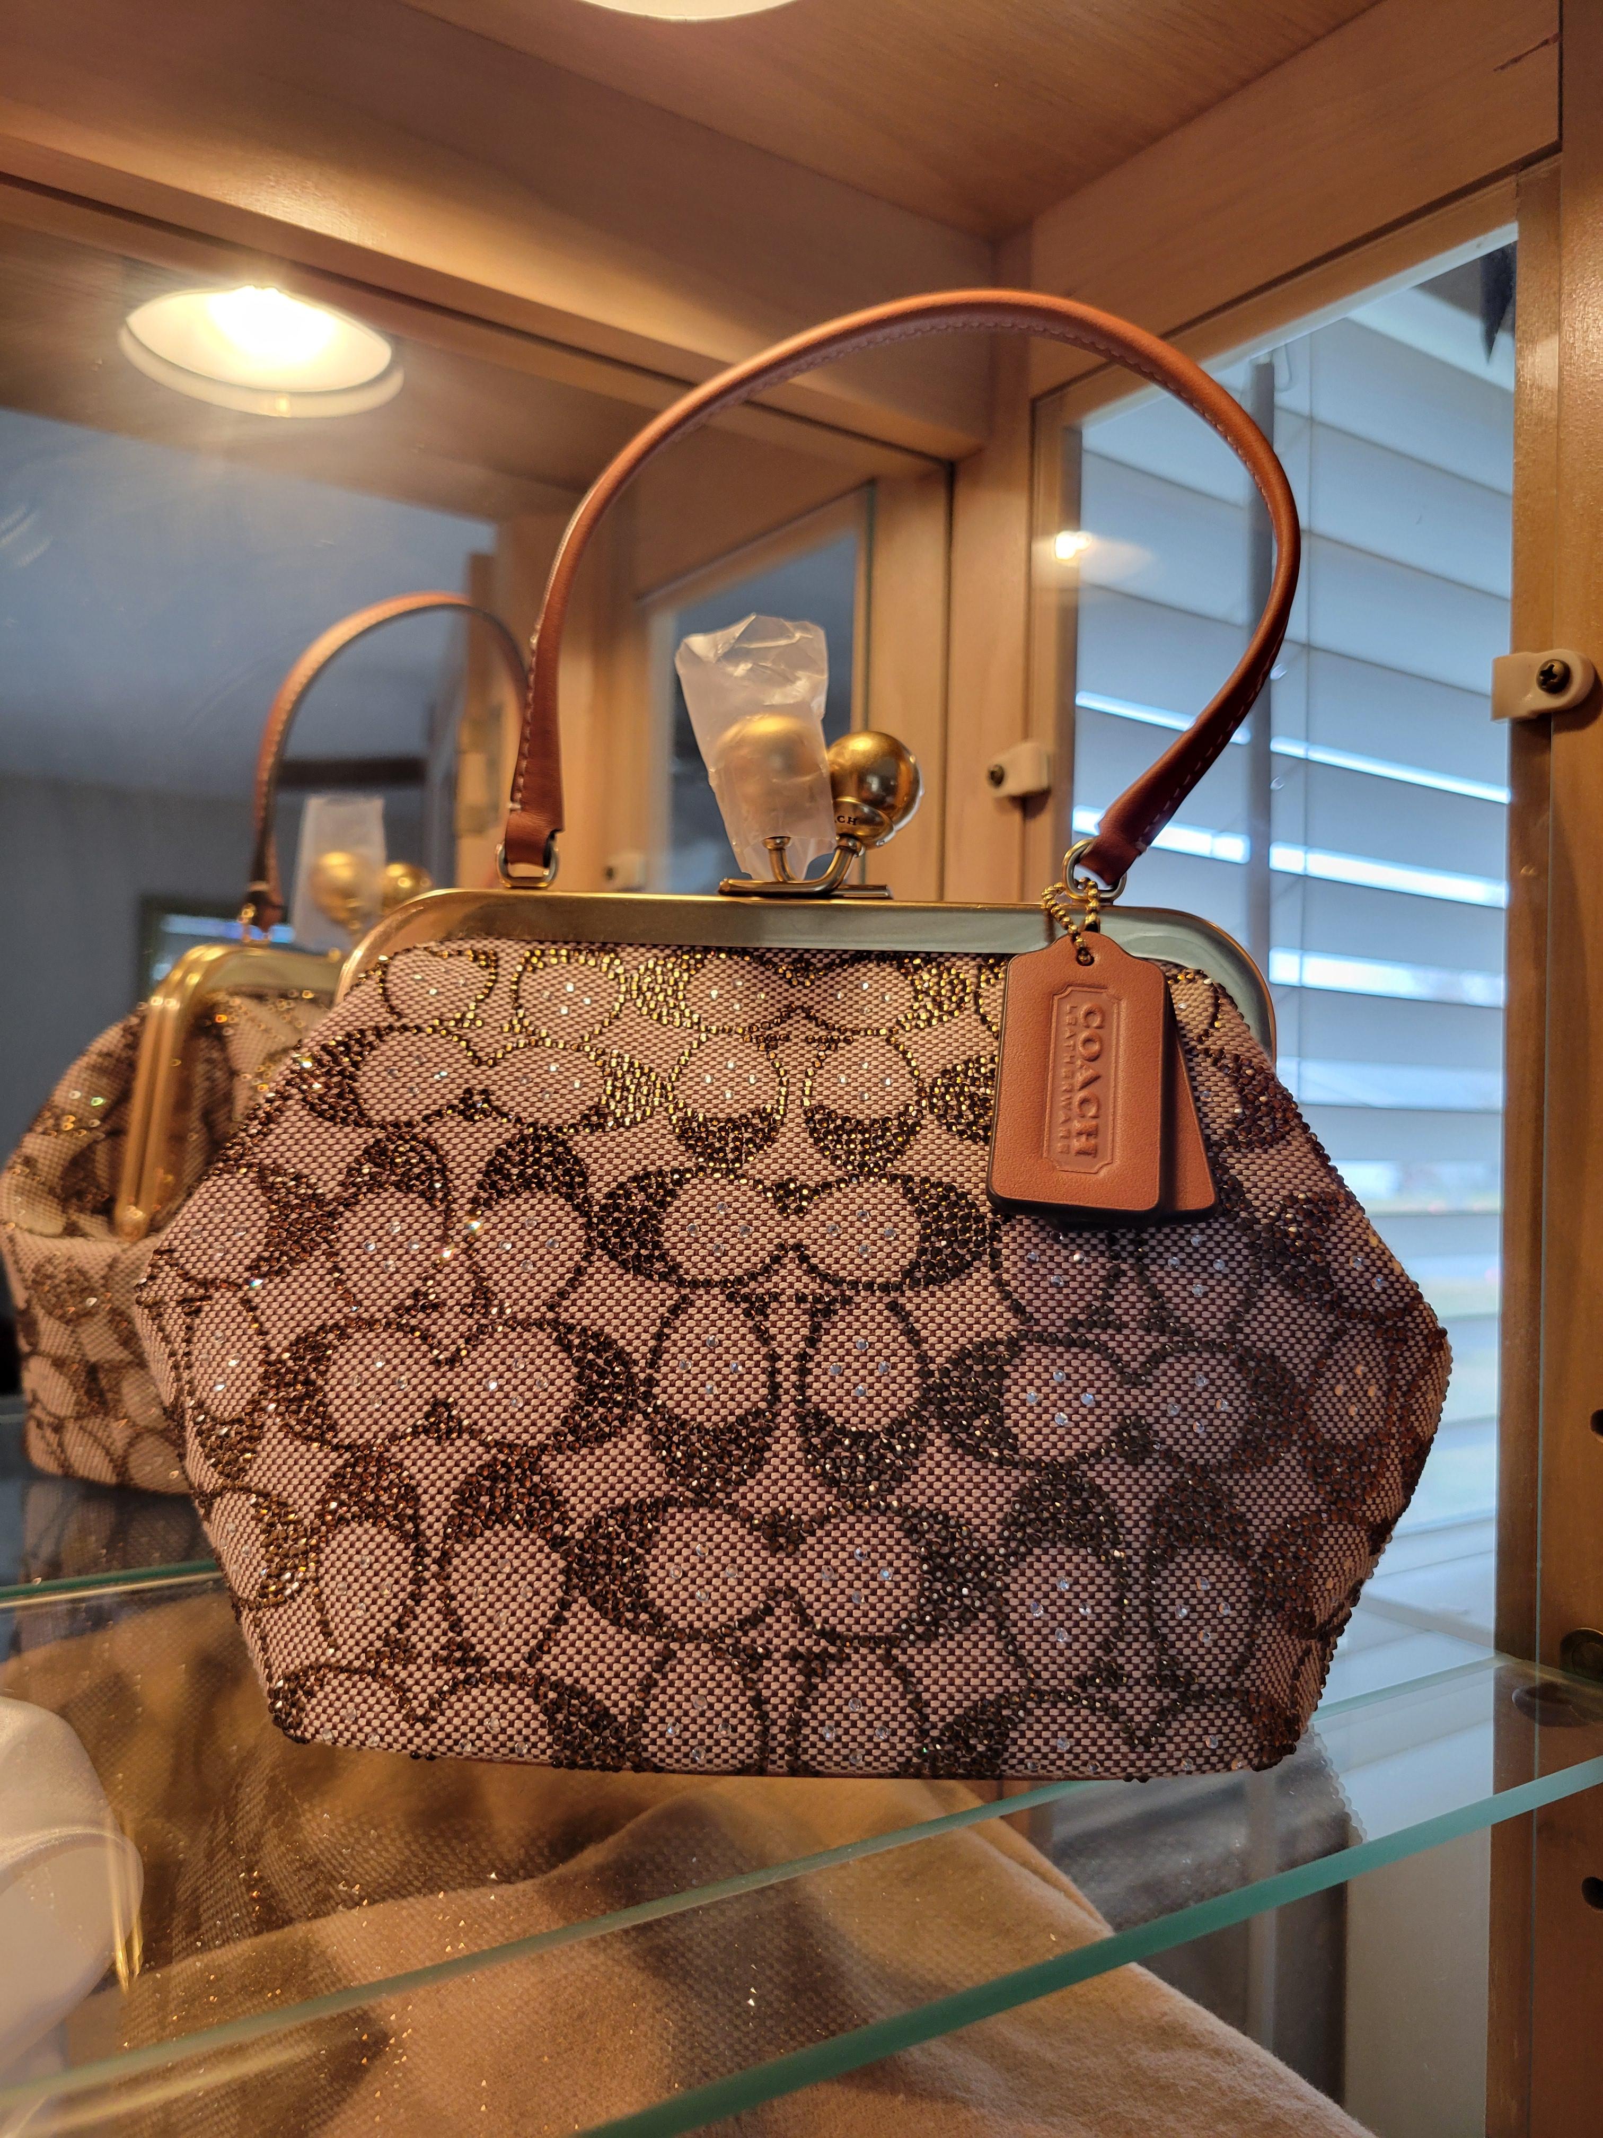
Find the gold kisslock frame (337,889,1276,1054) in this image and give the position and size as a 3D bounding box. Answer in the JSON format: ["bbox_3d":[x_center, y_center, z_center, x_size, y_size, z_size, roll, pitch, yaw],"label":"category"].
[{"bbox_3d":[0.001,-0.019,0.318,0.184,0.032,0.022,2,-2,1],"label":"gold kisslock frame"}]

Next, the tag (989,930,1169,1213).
[{"bbox_3d":[0.052,-0.001,0.296,0.030,0.052,0.005,5,-18,0],"label":"tag"}]

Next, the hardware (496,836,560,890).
[{"bbox_3d":[-0.054,-0.041,0.320,0.013,0.011,0.004,1,-1,1],"label":"hardware"}]

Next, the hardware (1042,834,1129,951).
[{"bbox_3d":[0.055,-0.034,0.313,0.017,0.022,0.009,1,-1,1],"label":"hardware"}]

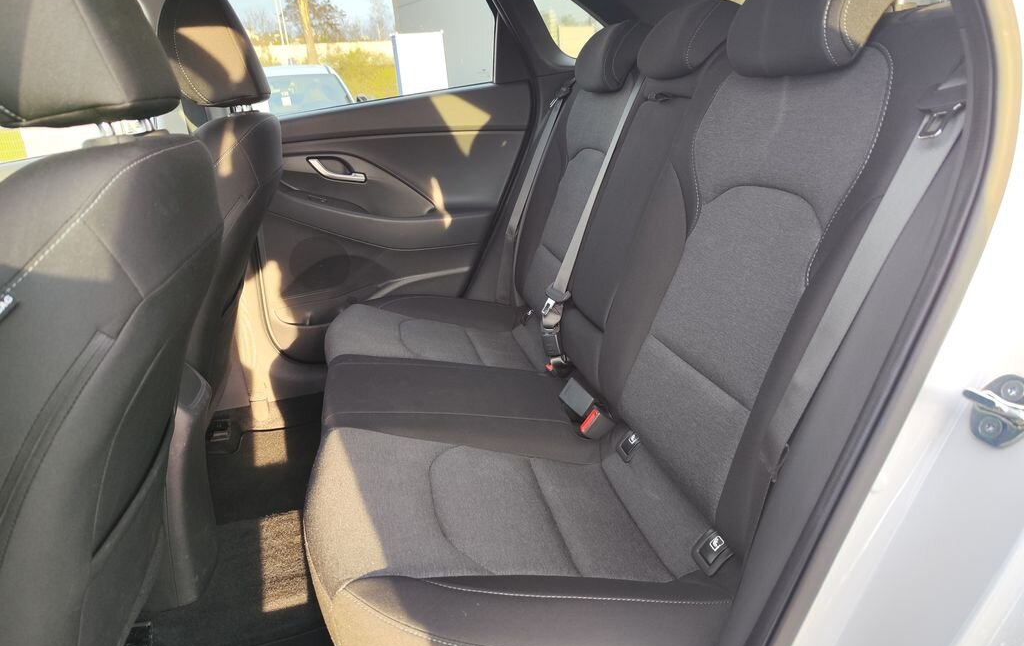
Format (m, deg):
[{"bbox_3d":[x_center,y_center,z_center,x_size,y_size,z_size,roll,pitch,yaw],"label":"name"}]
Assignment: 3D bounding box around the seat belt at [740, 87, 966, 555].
[{"bbox_3d":[0.311,0.022,0.648,0.070,0.490,0.065,13,15,-16],"label":"seat belt"}]

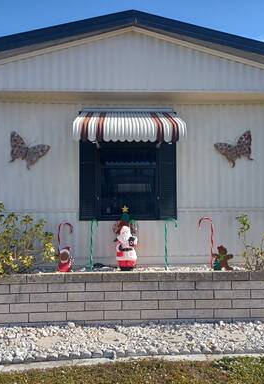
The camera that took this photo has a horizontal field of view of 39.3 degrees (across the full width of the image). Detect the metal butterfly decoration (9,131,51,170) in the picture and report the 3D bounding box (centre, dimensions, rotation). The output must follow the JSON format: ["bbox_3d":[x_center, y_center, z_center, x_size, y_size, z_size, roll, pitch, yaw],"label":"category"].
[{"bbox_3d":[-1.330,-0.504,4.649,0.510,0.390,0.050,21,-4,-1],"label":"metal butterfly decoration"}]

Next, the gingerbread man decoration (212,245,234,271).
[{"bbox_3d":[1.042,0.747,4.232,0.245,0.295,0.080,0,-3,-2],"label":"gingerbread man decoration"}]

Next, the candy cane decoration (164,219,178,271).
[{"bbox_3d":[0.463,0.615,4.333,0.153,0.605,0.035,0,-3,-2],"label":"candy cane decoration"}]

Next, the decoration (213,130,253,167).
[{"bbox_3d":[1.345,-0.539,4.760,0.485,0.380,0.050,-21,-2,-3],"label":"decoration"}]

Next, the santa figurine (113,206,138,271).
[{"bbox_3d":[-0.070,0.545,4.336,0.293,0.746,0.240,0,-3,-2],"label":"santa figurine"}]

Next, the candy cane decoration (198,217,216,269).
[{"bbox_3d":[0.898,0.605,4.411,0.199,0.622,0.035,0,-3,-2],"label":"candy cane decoration"}]

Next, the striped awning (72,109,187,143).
[{"bbox_3d":[-0.034,-0.807,4.389,1.220,0.584,0.720,0,-3,-2],"label":"striped awning"}]

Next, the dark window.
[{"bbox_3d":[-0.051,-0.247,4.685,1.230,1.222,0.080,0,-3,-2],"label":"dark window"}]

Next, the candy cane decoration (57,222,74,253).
[{"bbox_3d":[-0.778,0.634,4.342,0.181,0.536,0.035,0,-3,-2],"label":"candy cane decoration"}]

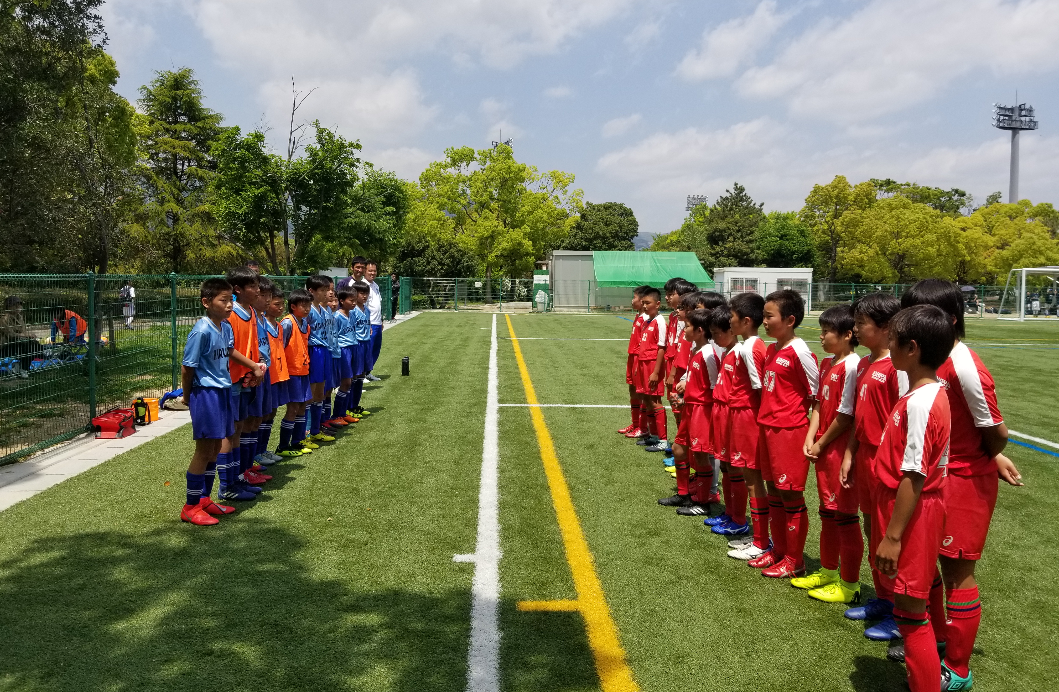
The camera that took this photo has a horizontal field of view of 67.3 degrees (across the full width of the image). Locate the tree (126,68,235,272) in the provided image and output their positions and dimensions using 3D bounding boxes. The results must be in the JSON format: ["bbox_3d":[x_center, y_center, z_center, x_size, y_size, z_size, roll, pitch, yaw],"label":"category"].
[{"bbox_3d":[-15.858,-7.097,36.000,5.300,10.800,5.200,1,5,-2],"label":"tree"}]

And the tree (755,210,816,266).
[{"bbox_3d":[16.660,-5.681,51.790,4.400,6.196,4.400,1,4,0],"label":"tree"}]

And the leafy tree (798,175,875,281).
[{"bbox_3d":[19.358,-6.508,49.721,5.100,8.241,5.100,1,4,0],"label":"leafy tree"}]

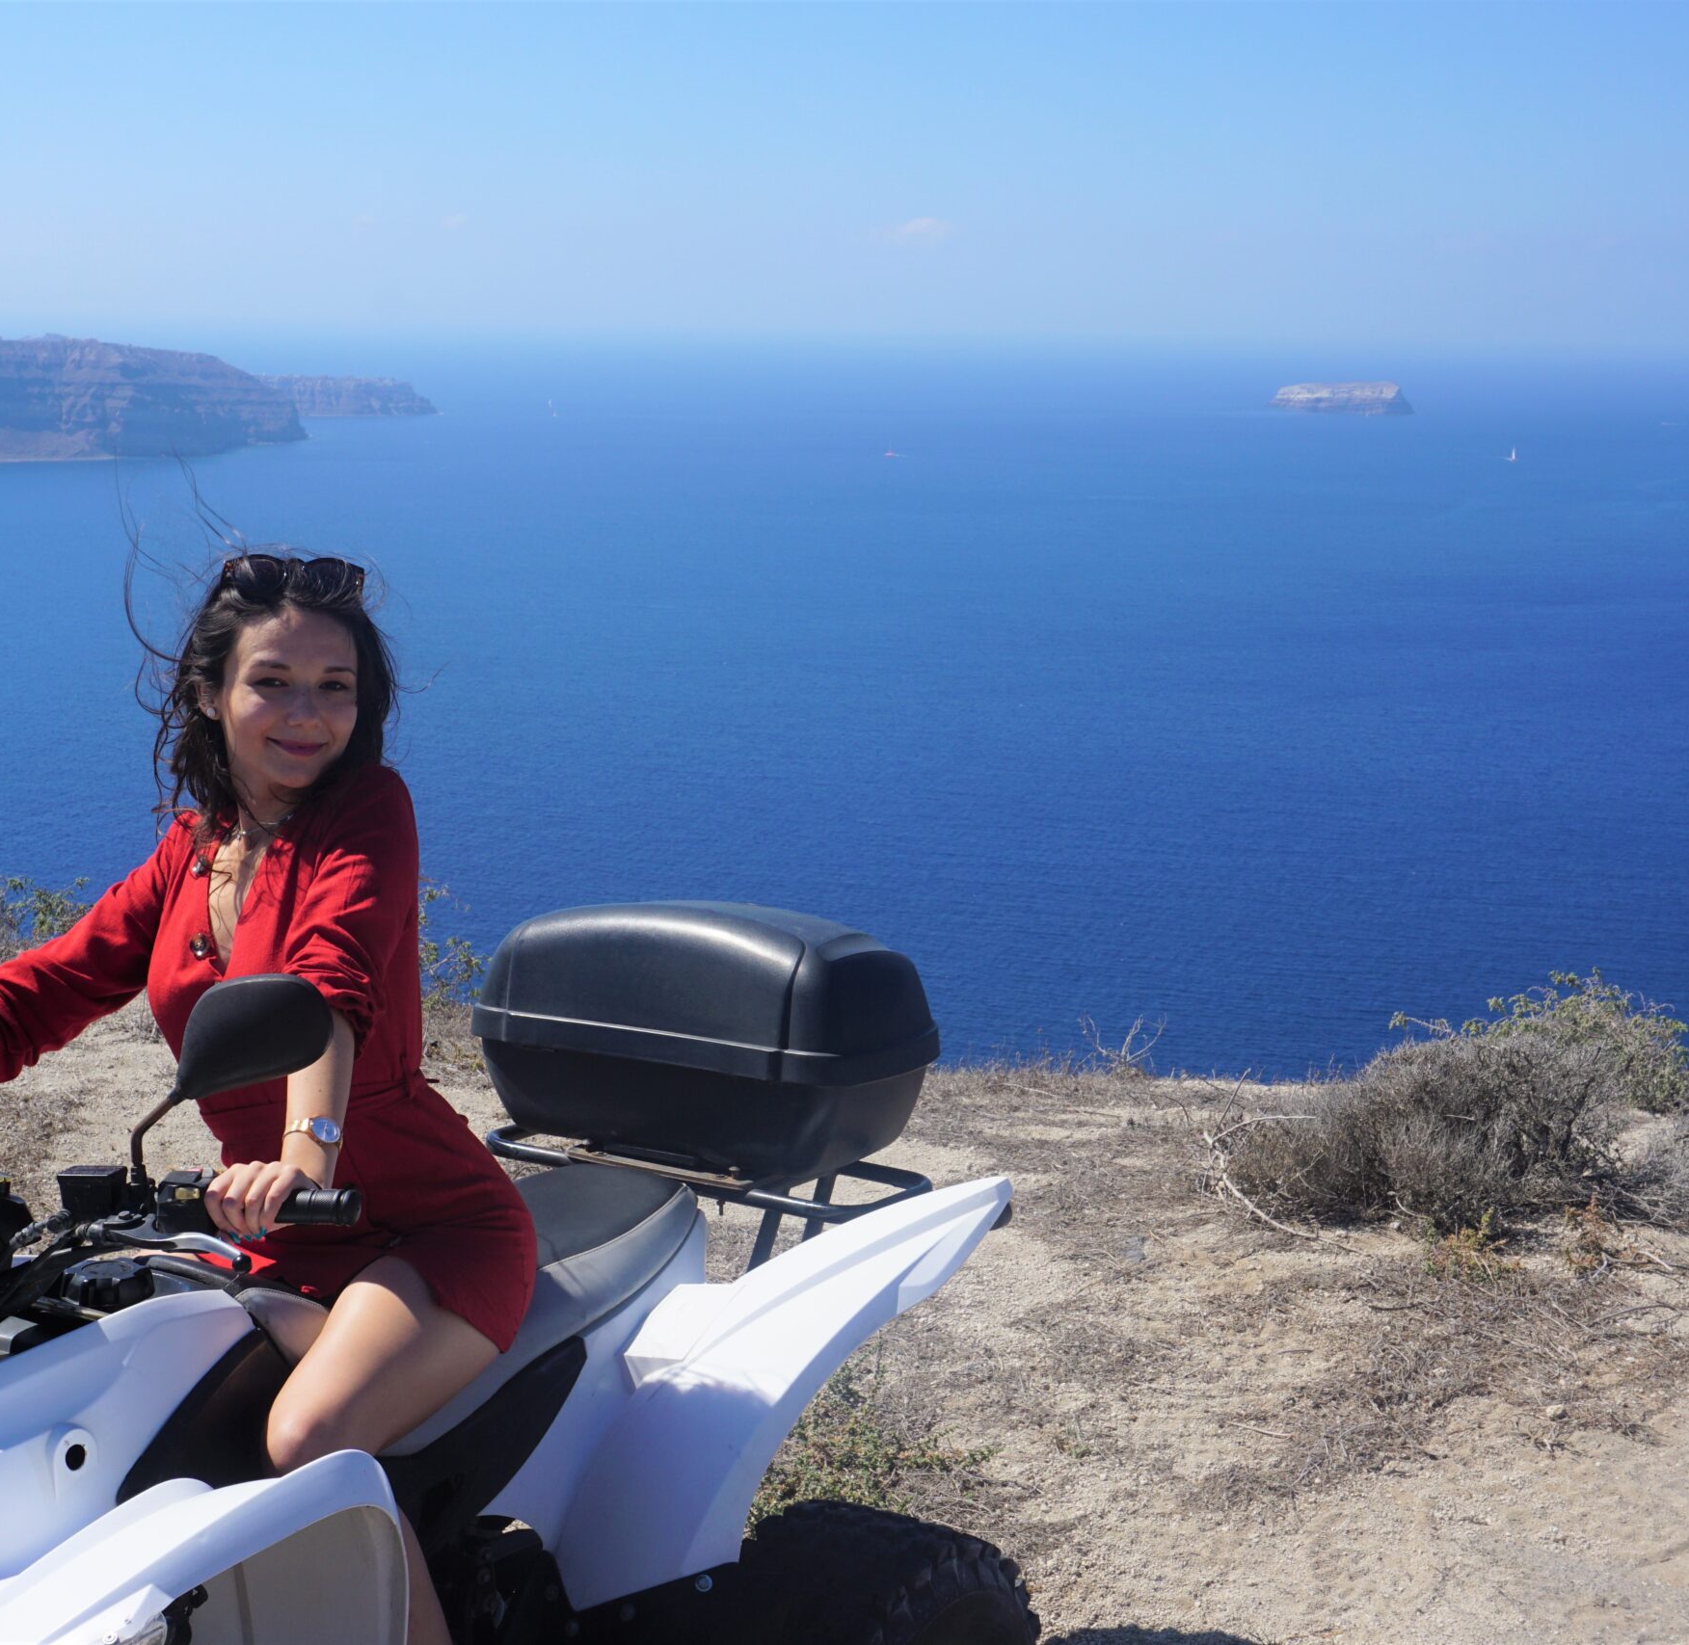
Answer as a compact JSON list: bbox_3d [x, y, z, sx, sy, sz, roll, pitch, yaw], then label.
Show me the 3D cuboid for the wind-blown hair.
[{"bbox_3d":[-0.562,-0.147,2.640,0.240,0.310,0.240,-4,12,-30],"label":"wind-blown hair"}]

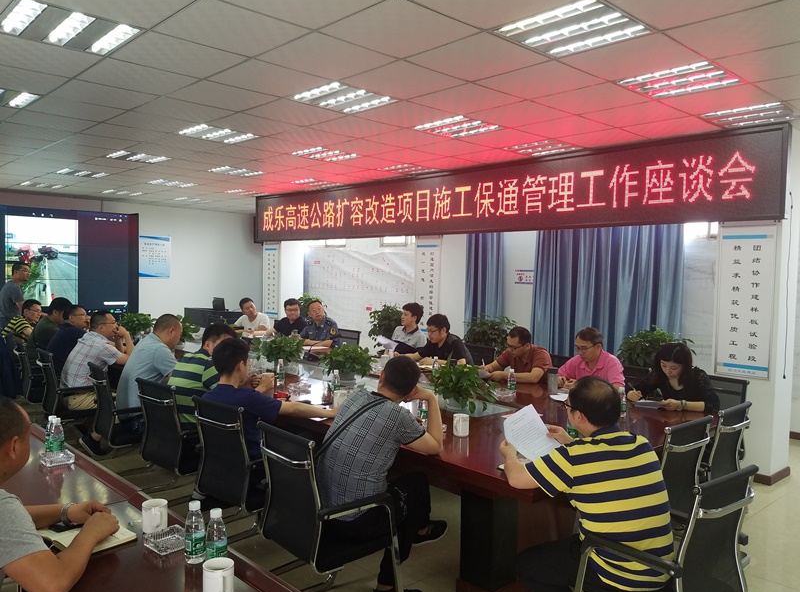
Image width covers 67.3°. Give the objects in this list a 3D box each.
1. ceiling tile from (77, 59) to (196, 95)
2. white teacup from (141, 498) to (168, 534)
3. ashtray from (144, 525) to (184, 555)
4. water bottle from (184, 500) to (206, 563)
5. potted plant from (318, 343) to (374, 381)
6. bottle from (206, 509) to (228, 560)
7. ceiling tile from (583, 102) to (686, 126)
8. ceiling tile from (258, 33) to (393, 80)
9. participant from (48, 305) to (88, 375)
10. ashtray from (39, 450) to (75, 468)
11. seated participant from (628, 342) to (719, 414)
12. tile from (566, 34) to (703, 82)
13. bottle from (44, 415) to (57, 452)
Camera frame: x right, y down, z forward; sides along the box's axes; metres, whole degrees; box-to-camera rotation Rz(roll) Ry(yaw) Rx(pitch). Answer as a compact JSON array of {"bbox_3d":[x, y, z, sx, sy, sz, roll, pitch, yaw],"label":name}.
[{"bbox_3d":[-1.676,-1.396,3.840,0.595,0.020,0.595,-2,4,-45],"label":"ceiling tile"},{"bbox_3d":[-0.838,0.768,2.067,0.083,0.100,0.115,-1,3,-37],"label":"white teacup"},{"bbox_3d":[-0.719,0.761,1.877,0.112,0.031,0.109,3,3,41],"label":"ashtray"},{"bbox_3d":[-0.642,0.735,1.881,0.063,0.187,0.063,0,3,-19],"label":"water bottle"},{"bbox_3d":[-0.426,0.517,4.780,0.440,0.300,0.440,-2,4,-45],"label":"potted plant"},{"bbox_3d":[-0.563,0.746,1.840,0.063,0.180,0.063,-2,5,-43],"label":"bottle"},{"bbox_3d":[1.810,-1.385,4.630,0.600,0.020,0.600,-1,3,-43],"label":"ceiling tile"},{"bbox_3d":[-0.428,-1.373,3.452,0.600,0.020,0.600,-2,5,-43],"label":"ceiling tile"},{"bbox_3d":[-3.020,0.689,5.700,0.700,1.220,0.520,-2,5,-43],"label":"participant"},{"bbox_3d":[-1.510,0.717,2.654,0.109,0.031,0.112,-1,3,-43],"label":"ashtray"},{"bbox_3d":[1.840,0.891,4.090,0.740,1.170,0.550,-2,5,-43],"label":"seated participant"},{"bbox_3d":[1.294,-1.319,3.329,0.600,0.020,0.600,-2,5,-43],"label":"tile"},{"bbox_3d":[-1.682,0.677,2.913,0.063,0.187,0.063,-1,3,-30],"label":"bottle"}]

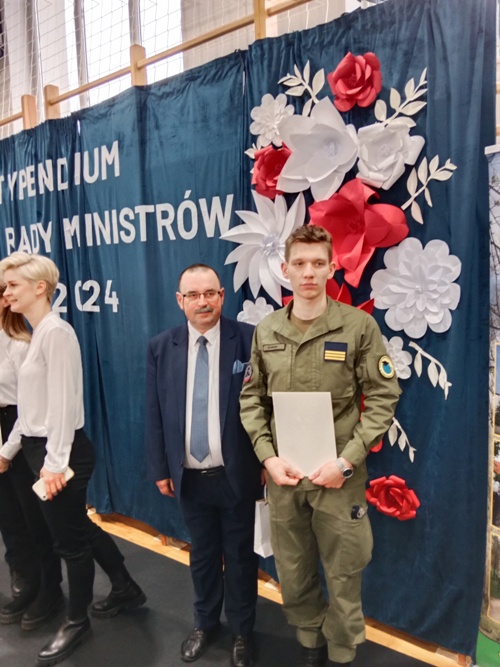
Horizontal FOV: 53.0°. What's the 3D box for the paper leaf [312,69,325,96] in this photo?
[{"bbox_3d":[0.298,-1.087,2.169,0.054,0.104,0.016,11,13,35],"label":"paper leaf"}]

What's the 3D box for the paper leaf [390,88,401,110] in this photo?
[{"bbox_3d":[0.581,-0.938,2.001,0.042,0.087,0.014,-10,0,36],"label":"paper leaf"}]

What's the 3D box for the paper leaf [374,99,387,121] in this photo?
[{"bbox_3d":[0.523,-0.891,2.001,0.054,0.083,0.015,4,8,36],"label":"paper leaf"}]

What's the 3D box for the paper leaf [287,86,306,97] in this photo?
[{"bbox_3d":[0.203,-1.069,2.214,0.108,0.035,0.015,4,8,36],"label":"paper leaf"}]

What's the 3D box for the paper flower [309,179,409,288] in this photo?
[{"bbox_3d":[0.433,-0.405,2.046,0.440,0.441,0.160,4,8,36],"label":"paper flower"}]

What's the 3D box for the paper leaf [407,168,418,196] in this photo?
[{"bbox_3d":[0.644,-0.598,1.982,0.035,0.106,0.016,6,10,35],"label":"paper leaf"}]

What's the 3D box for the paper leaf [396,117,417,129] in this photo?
[{"bbox_3d":[0.594,-0.815,1.934,0.098,0.040,0.015,4,8,36],"label":"paper leaf"}]

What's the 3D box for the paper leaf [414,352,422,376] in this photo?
[{"bbox_3d":[0.690,0.129,2.051,0.032,0.104,0.014,2,7,36],"label":"paper leaf"}]

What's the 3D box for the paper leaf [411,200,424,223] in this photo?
[{"bbox_3d":[0.665,-0.477,1.996,0.039,0.103,0.014,-26,-10,35],"label":"paper leaf"}]

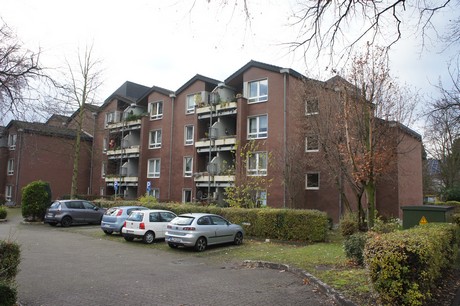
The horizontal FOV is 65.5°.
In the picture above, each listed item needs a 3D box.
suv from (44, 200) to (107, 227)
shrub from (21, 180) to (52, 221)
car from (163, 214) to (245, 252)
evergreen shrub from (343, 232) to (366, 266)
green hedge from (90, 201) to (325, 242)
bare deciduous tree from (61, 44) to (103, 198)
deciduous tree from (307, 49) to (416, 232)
[{"bbox_3d":[-10.461,4.063,24.805,1.840,1.640,4.340,-3,-7,38],"label":"suv"},{"bbox_3d":[-13.670,3.457,25.259,2.050,2.750,2.050,-3,-7,38],"label":"shrub"},{"bbox_3d":[-0.942,3.344,15.821,1.700,1.440,3.950,-3,-7,38],"label":"car"},{"bbox_3d":[4.258,3.204,12.056,0.950,1.000,0.950,-3,-7,38],"label":"evergreen shrub"},{"bbox_3d":[-3.028,3.969,22.317,18.000,1.420,1.250,-3,-7,37],"label":"green hedge"},{"bbox_3d":[-12.911,-2.108,31.121,3.300,15.000,3.300,-3,-7,38],"label":"bare deciduous tree"},{"bbox_3d":[8.772,-1.049,23.324,7.000,12.100,6.800,-3,-7,39],"label":"deciduous tree"}]

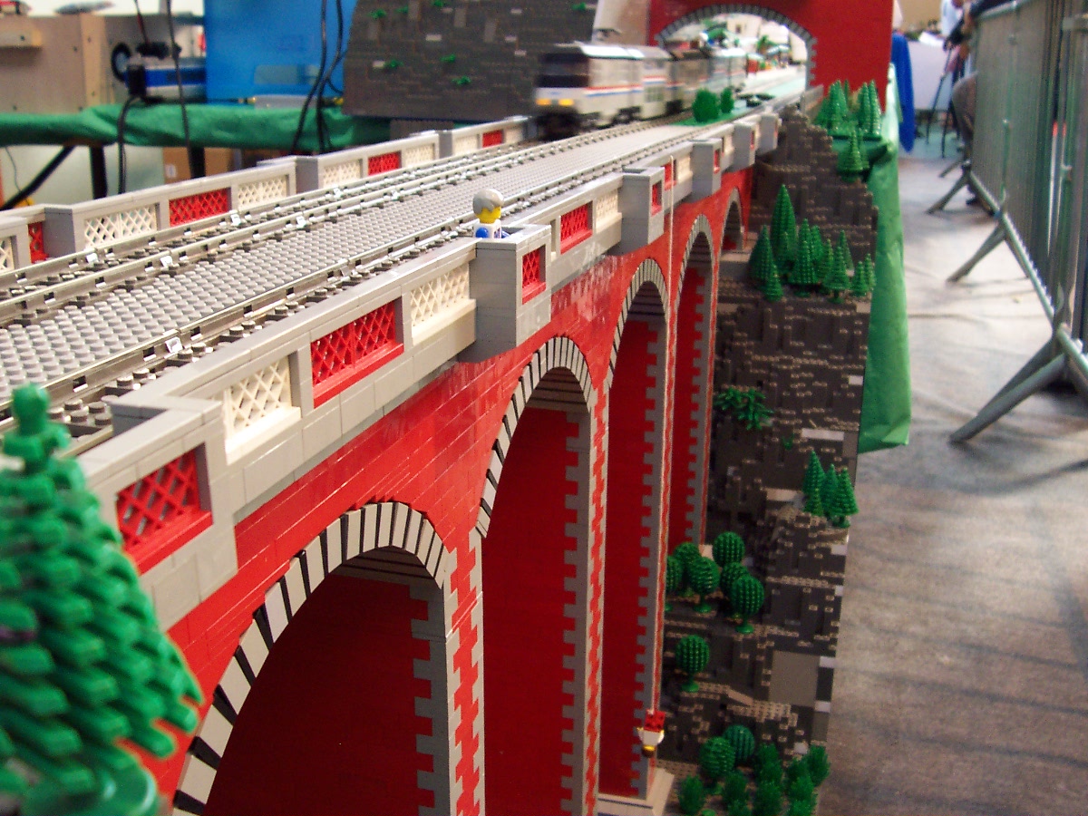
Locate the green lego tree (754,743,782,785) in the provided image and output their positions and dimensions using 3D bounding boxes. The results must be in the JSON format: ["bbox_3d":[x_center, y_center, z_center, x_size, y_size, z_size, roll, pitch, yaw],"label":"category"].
[{"bbox_3d":[0.205,0.327,1.065,0.026,0.040,0.026,5,18,15],"label":"green lego tree"}]

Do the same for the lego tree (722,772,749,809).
[{"bbox_3d":[0.180,0.359,1.090,0.025,0.038,0.025,0,17,0],"label":"lego tree"}]

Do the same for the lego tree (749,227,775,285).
[{"bbox_3d":[0.253,-0.175,1.350,0.033,0.065,0.033,5,18,15],"label":"lego tree"}]

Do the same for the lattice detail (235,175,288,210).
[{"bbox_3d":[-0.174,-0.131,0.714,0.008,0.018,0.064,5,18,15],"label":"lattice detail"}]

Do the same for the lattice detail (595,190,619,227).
[{"bbox_3d":[0.033,-0.111,0.645,0.008,0.019,0.064,5,18,15],"label":"lattice detail"}]

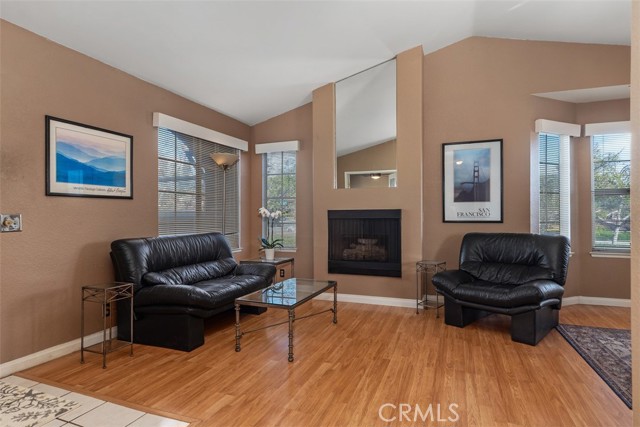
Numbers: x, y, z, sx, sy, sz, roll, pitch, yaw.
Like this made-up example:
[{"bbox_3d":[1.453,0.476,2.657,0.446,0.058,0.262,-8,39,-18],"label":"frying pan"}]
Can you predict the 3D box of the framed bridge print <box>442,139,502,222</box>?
[{"bbox_3d":[1.788,-0.364,4.176,0.655,0.958,0.028,0,0,22],"label":"framed bridge print"}]

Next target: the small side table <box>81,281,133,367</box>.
[{"bbox_3d":[-1.633,0.843,2.741,0.269,0.573,0.269,0,0,22],"label":"small side table"}]

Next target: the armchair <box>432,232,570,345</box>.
[{"bbox_3d":[1.792,0.660,3.523,0.963,0.907,1.120,0,0,-43],"label":"armchair"}]

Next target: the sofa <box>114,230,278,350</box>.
[{"bbox_3d":[-1.131,0.674,3.622,0.963,0.907,1.635,0,0,22],"label":"sofa"}]

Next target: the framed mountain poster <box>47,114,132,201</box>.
[{"bbox_3d":[-1.910,-0.434,3.031,0.028,0.610,0.771,0,0,22],"label":"framed mountain poster"}]

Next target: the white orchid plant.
[{"bbox_3d":[-0.684,0.208,4.854,0.291,0.594,0.246,0,0,22],"label":"white orchid plant"}]

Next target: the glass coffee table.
[{"bbox_3d":[-0.251,0.909,3.255,0.532,0.428,1.042,0,0,22],"label":"glass coffee table"}]

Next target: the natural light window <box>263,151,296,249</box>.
[{"bbox_3d":[-0.581,-0.181,5.114,0.560,1.394,0.090,0,0,22],"label":"natural light window"}]

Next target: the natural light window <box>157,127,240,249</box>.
[{"bbox_3d":[-1.411,-0.198,4.375,0.056,1.400,1.422,0,0,22],"label":"natural light window"}]

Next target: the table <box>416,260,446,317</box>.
[{"bbox_3d":[1.243,0.830,3.956,0.258,0.573,0.258,0,0,42],"label":"table"}]

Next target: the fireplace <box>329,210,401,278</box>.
[{"bbox_3d":[0.587,0.364,4.498,0.925,0.809,0.291,0,0,22],"label":"fireplace"}]

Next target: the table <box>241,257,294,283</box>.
[{"bbox_3d":[-0.685,0.874,4.717,0.532,0.504,0.504,0,0,22],"label":"table"}]

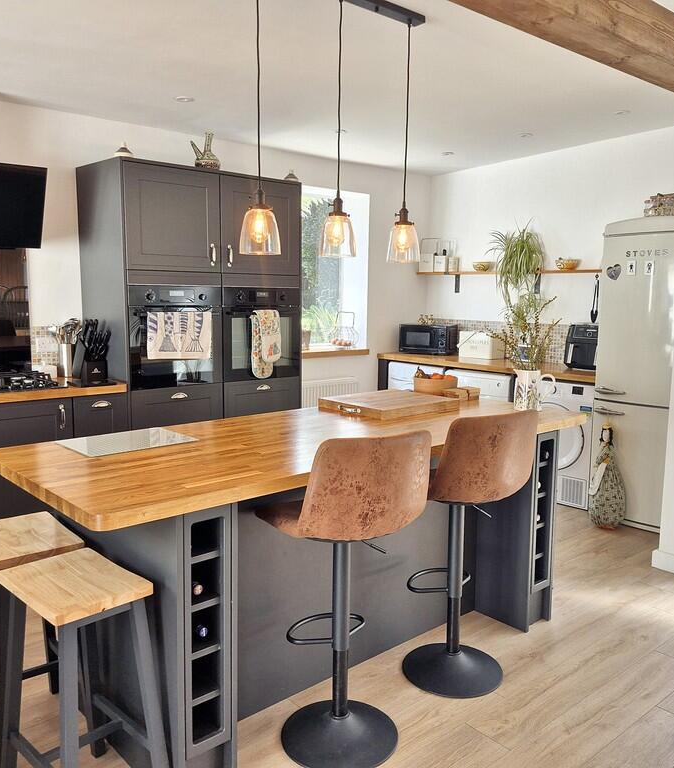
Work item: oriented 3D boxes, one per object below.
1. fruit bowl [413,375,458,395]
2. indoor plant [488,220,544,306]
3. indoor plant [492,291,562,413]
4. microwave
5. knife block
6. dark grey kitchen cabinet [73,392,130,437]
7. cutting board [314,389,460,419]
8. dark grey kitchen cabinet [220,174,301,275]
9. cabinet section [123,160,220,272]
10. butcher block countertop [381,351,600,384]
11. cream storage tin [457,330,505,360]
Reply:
[{"bbox_3d":[0.509,0.010,3.534,0.220,0.115,0.220,0,7,0],"label":"fruit bowl"},{"bbox_3d":[1.386,-0.932,5.297,0.360,0.610,0.420,-5,9,-38],"label":"indoor plant"},{"bbox_3d":[0.862,-0.153,3.156,0.300,0.545,0.260,0,7,0],"label":"indoor plant"},{"bbox_3d":[0.835,-0.388,6.074,0.440,0.255,0.340,3,8,22],"label":"microwave"},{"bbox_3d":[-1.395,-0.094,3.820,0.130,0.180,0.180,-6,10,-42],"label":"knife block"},{"bbox_3d":[-1.484,0.393,4.036,0.300,0.710,0.570,-5,9,-38],"label":"dark grey kitchen cabinet"},{"bbox_3d":[0.252,0.090,3.163,0.510,0.050,0.410,-6,10,-39],"label":"cutting board"},{"bbox_3d":[-0.668,-1.018,4.525,0.630,0.598,0.582,-6,10,-42],"label":"dark grey kitchen cabinet"},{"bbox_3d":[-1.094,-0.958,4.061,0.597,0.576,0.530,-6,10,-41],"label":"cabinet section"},{"bbox_3d":[1.272,-0.162,5.449,0.640,0.040,2.085,-6,10,-42],"label":"butcher block countertop"},{"bbox_3d":[1.203,-0.324,5.628,0.318,0.214,0.200,8,11,44],"label":"cream storage tin"}]

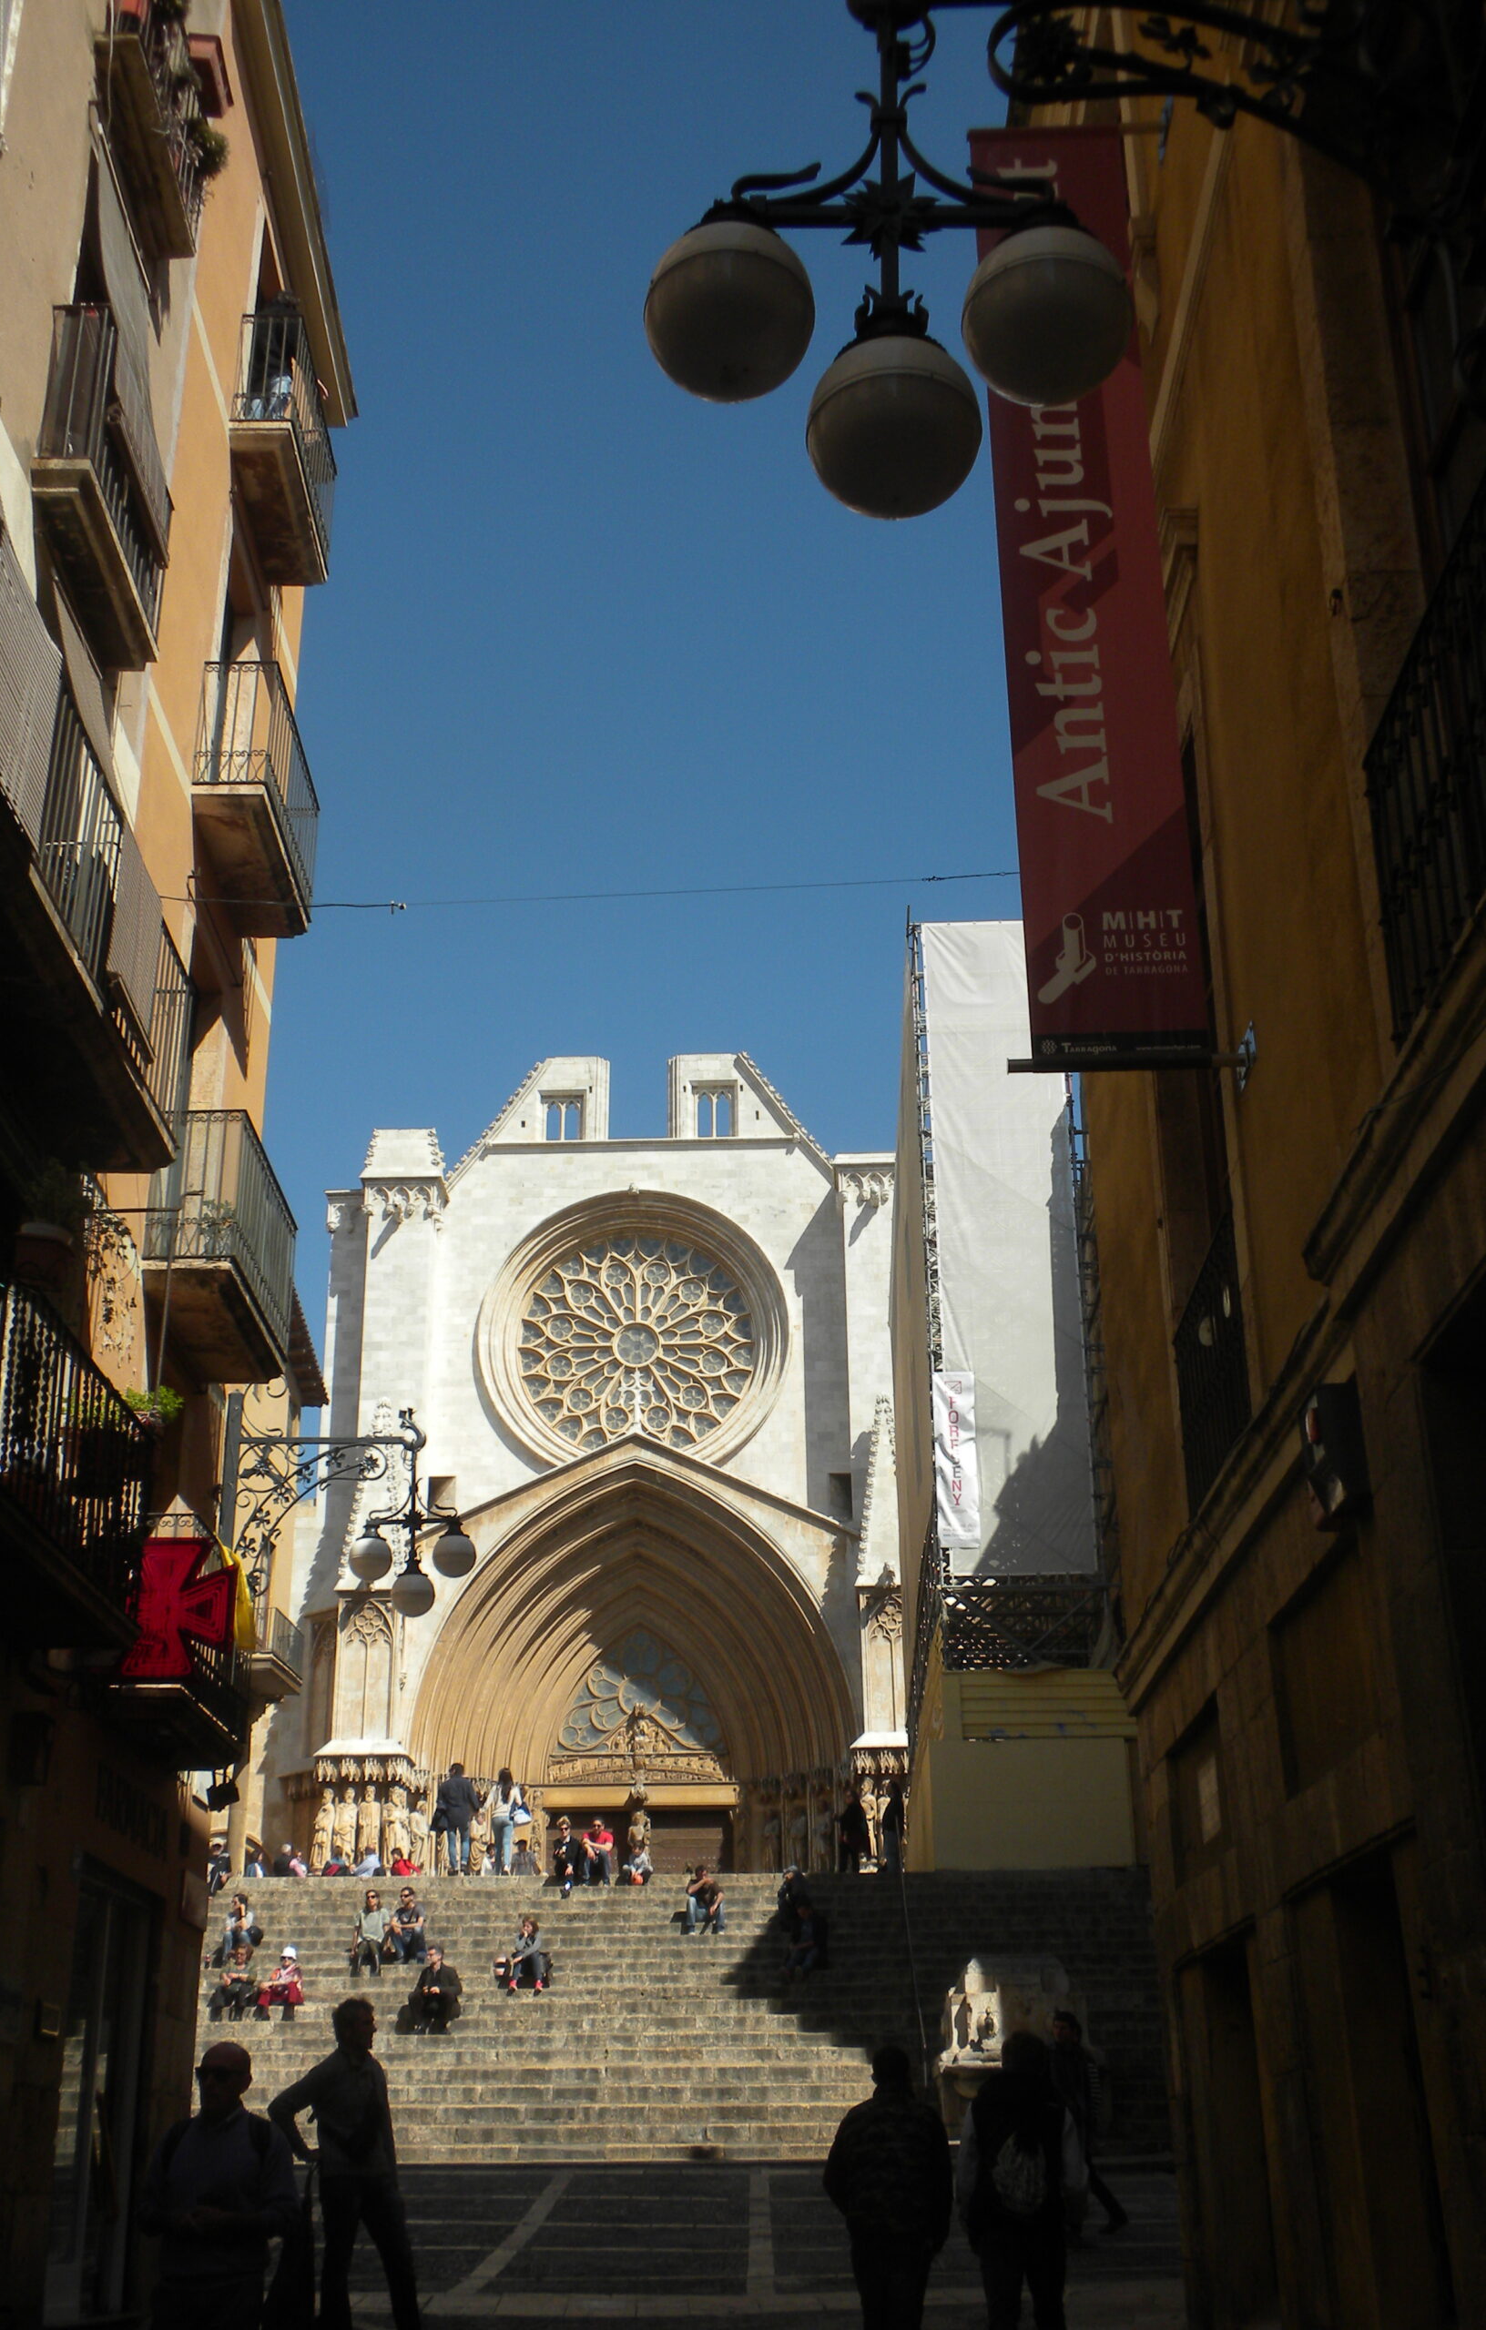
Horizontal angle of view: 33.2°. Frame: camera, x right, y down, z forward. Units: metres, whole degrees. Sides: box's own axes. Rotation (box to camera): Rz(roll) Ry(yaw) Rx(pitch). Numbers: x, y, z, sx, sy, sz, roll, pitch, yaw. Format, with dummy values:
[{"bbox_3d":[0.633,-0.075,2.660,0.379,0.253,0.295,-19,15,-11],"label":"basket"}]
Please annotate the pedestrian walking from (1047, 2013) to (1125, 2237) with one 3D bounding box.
[{"bbox_3d":[2.826,7.930,20.620,0.660,1.750,0.520,11,-25,-26],"label":"pedestrian walking"}]

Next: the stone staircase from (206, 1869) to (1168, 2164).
[{"bbox_3d":[-0.833,10.996,33.040,16.000,4.261,11.900,-1,-22,0],"label":"stone staircase"}]

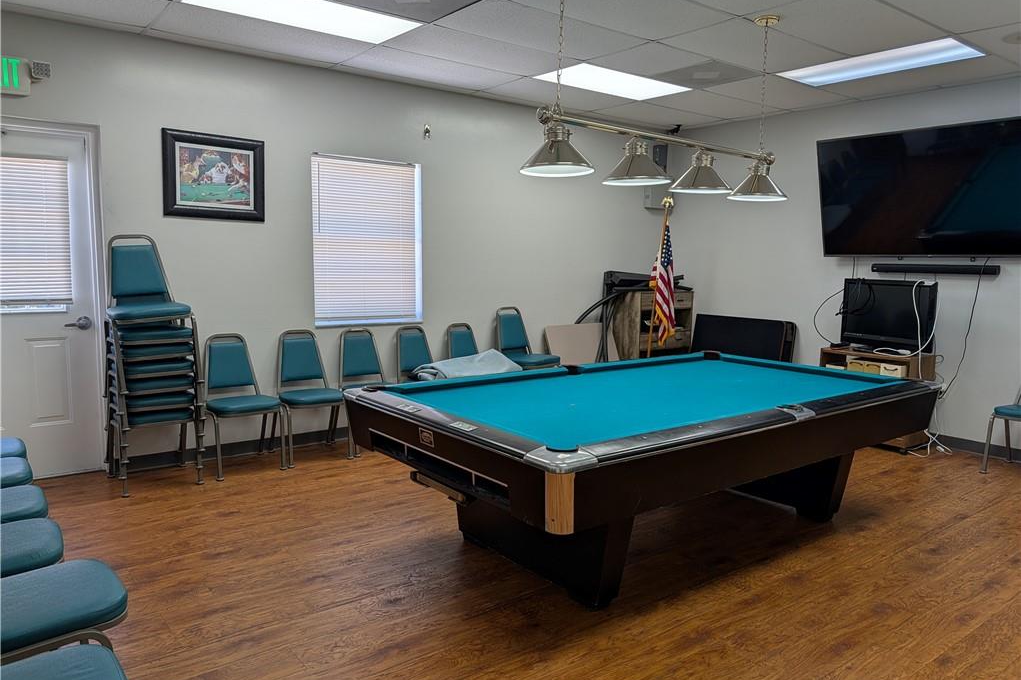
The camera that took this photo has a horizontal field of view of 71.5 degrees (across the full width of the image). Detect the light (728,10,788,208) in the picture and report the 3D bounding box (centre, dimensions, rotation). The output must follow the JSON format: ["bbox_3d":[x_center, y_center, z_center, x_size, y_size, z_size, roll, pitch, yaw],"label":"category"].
[{"bbox_3d":[1.409,-1.277,3.963,0.335,0.965,0.335,-5,9,-37],"label":"light"}]

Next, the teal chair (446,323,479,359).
[{"bbox_3d":[-0.286,0.311,5.958,0.450,0.875,0.530,-5,9,-37],"label":"teal chair"}]

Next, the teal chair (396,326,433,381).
[{"bbox_3d":[-0.682,0.342,5.654,0.450,0.875,0.530,-5,9,-37],"label":"teal chair"}]

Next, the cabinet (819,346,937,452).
[{"bbox_3d":[2.961,0.458,5.772,0.435,0.735,0.710,-4,9,-37],"label":"cabinet"}]

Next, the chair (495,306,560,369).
[{"bbox_3d":[0.102,0.200,6.198,0.460,0.940,0.530,-4,9,-37],"label":"chair"}]

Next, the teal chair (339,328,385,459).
[{"bbox_3d":[-1.066,0.373,5.359,0.450,0.875,0.530,-5,9,-37],"label":"teal chair"}]

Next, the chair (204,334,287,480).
[{"bbox_3d":[-1.815,0.421,4.785,0.460,0.880,0.500,-4,9,-37],"label":"chair"}]

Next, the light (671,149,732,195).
[{"bbox_3d":[1.000,-0.892,3.698,0.335,0.235,0.335,-5,9,-37],"label":"light"}]

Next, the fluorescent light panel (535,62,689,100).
[{"bbox_3d":[0.796,-1.986,5.421,1.200,0.060,0.600,-5,9,-37],"label":"fluorescent light panel"}]

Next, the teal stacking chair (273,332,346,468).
[{"bbox_3d":[-1.438,0.402,5.073,0.450,0.875,0.530,-5,9,-37],"label":"teal stacking chair"}]

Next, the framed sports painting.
[{"bbox_3d":[-1.987,-1.093,4.773,0.655,0.560,0.040,-5,9,-37],"label":"framed sports painting"}]

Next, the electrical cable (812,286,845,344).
[{"bbox_3d":[2.724,-0.204,6.057,0.120,0.470,0.270,-5,9,-37],"label":"electrical cable"}]

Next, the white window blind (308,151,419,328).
[{"bbox_3d":[-1.104,-0.751,5.541,0.920,1.260,0.060,-4,9,-37],"label":"white window blind"}]

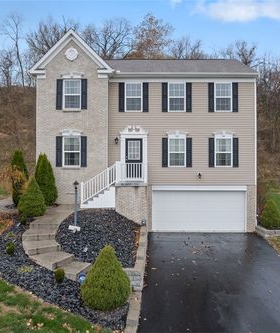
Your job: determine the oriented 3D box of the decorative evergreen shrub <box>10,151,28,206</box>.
[{"bbox_3d":[-6.000,0.570,15.200,0.980,2.750,0.950,0,-1,0],"label":"decorative evergreen shrub"}]

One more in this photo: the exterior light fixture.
[{"bbox_3d":[-2.380,1.370,11.300,0.310,1.780,0.290,0,-1,0],"label":"exterior light fixture"}]

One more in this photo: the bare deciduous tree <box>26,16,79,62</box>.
[{"bbox_3d":[-12.900,-17.100,45.000,7.700,9.800,7.200,0,-1,0],"label":"bare deciduous tree"}]

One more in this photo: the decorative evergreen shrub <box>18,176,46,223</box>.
[{"bbox_3d":[-4.250,1.230,12.100,1.120,1.700,1.100,0,-1,0],"label":"decorative evergreen shrub"}]

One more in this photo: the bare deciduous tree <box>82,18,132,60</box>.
[{"bbox_3d":[-4.800,-17.100,45.000,7.500,9.800,7.000,0,-1,0],"label":"bare deciduous tree"}]

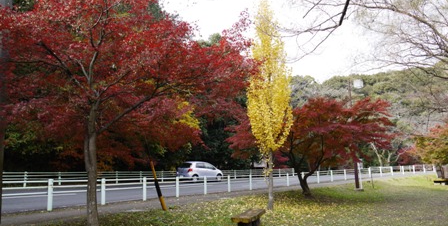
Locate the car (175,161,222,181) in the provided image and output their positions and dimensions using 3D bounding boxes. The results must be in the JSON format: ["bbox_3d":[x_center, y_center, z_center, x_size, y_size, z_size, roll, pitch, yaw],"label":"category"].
[{"bbox_3d":[-1.800,4.620,28.400,1.690,1.520,3.750,-9,-11,44],"label":"car"}]

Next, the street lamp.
[{"bbox_3d":[7.312,1.084,20.177,0.800,6.278,0.500,-1,-8,0],"label":"street lamp"}]

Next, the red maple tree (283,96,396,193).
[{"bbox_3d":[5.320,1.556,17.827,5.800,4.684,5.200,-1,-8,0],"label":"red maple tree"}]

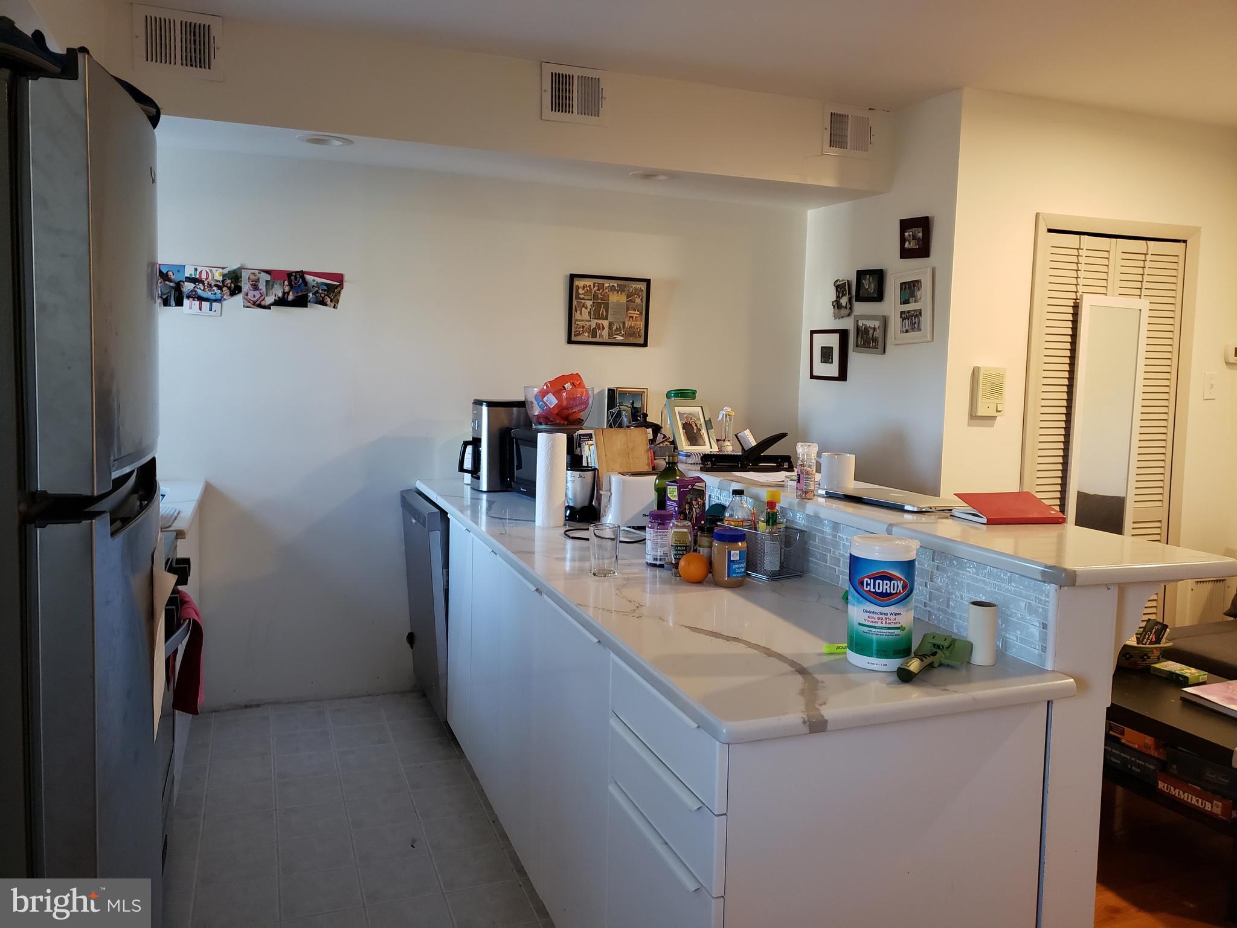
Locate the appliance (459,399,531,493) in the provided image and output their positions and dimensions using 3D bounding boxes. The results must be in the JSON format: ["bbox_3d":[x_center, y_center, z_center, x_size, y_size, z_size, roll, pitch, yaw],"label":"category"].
[{"bbox_3d":[-0.491,-0.072,3.633,0.280,0.342,0.186,-1,6,-21],"label":"appliance"}]

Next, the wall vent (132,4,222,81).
[{"bbox_3d":[-1.370,-1.314,2.898,0.254,0.199,0.020,-1,6,-21],"label":"wall vent"}]

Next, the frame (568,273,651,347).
[{"bbox_3d":[-0.037,-0.665,4.052,0.375,0.298,0.022,-1,6,-21],"label":"frame"}]

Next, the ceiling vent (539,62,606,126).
[{"bbox_3d":[-0.155,-1.335,3.362,0.253,0.200,0.020,-1,6,-21],"label":"ceiling vent"}]

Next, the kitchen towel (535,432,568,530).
[{"bbox_3d":[-0.203,0.048,2.812,0.096,0.277,0.096,2,6,0],"label":"kitchen towel"}]

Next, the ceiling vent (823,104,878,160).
[{"bbox_3d":[0.949,-1.354,3.792,0.252,0.199,0.020,-1,6,-21],"label":"ceiling vent"}]

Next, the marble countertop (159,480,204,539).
[{"bbox_3d":[-1.672,0.148,2.927,0.635,0.035,1.120,-1,6,-21],"label":"marble countertop"}]

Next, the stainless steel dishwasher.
[{"bbox_3d":[-0.505,0.564,3.666,0.620,0.860,0.610,-1,6,-21],"label":"stainless steel dishwasher"}]

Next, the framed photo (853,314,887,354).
[{"bbox_3d":[1.077,-0.554,3.982,0.020,0.160,0.197,-2,7,-26],"label":"framed photo"}]

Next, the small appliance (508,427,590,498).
[{"bbox_3d":[-0.180,0.009,3.411,0.317,0.240,0.425,-1,6,-21],"label":"small appliance"}]

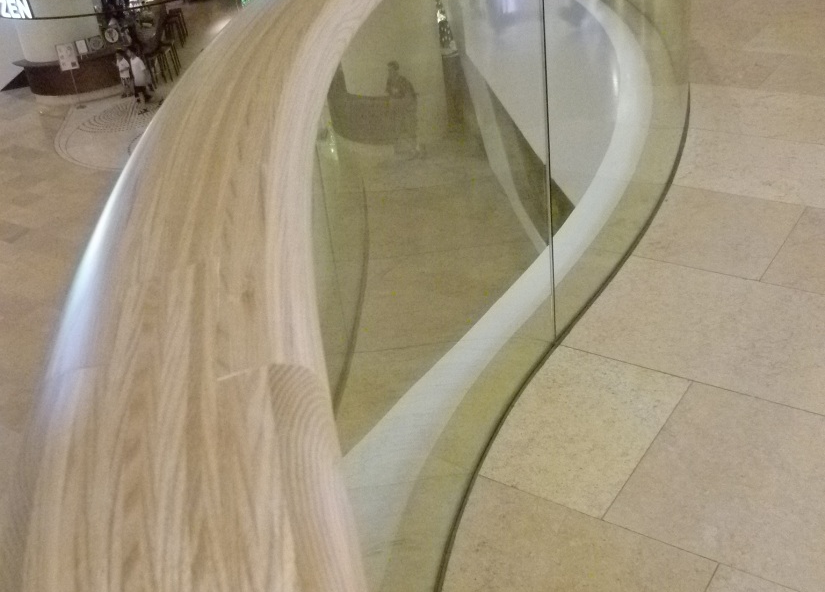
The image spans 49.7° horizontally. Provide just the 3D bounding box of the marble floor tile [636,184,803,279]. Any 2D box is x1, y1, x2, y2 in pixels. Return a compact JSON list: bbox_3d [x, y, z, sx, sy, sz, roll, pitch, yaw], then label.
[{"bbox_3d":[1.037,-0.228,3.116,0.510,0.020,0.570,15,37,32],"label":"marble floor tile"}]

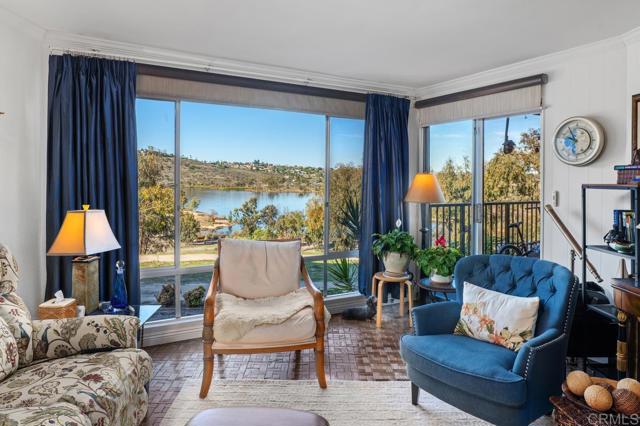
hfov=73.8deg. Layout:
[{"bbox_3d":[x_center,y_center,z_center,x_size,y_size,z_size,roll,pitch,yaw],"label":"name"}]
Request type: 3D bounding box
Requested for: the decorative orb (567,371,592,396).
[{"bbox_3d":[1.089,0.716,1.790,0.095,0.095,0.095,0,3,0],"label":"decorative orb"}]

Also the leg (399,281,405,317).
[{"bbox_3d":[0.821,0.834,4.251,0.042,0.400,0.042,0,3,0],"label":"leg"}]

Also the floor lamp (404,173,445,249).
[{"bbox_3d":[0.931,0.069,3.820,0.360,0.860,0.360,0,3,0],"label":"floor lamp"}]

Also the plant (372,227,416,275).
[{"bbox_3d":[0.718,0.375,4.130,0.420,0.440,0.400,0,4,0],"label":"plant"}]

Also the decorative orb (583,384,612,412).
[{"bbox_3d":[1.097,0.731,1.680,0.095,0.095,0.095,0,3,0],"label":"decorative orb"}]

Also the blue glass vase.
[{"bbox_3d":[-1.285,0.458,2.740,0.105,0.305,0.105,0,4,0],"label":"blue glass vase"}]

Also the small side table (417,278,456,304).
[{"bbox_3d":[1.073,0.845,3.630,0.490,0.480,0.490,0,4,0],"label":"small side table"}]

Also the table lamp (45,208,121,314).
[{"bbox_3d":[-1.482,0.271,2.715,0.290,0.650,0.290,1,3,13],"label":"table lamp"}]

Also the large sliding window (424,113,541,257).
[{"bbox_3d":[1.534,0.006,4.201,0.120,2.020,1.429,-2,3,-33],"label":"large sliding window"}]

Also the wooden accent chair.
[{"bbox_3d":[-0.410,0.669,3.070,0.770,0.900,0.740,-1,4,-9],"label":"wooden accent chair"}]

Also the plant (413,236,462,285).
[{"bbox_3d":[1.005,0.401,3.600,0.410,0.410,0.400,0,3,0],"label":"plant"}]

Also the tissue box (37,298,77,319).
[{"bbox_3d":[-1.499,0.571,2.440,0.145,0.120,0.160,0,4,-3],"label":"tissue box"}]

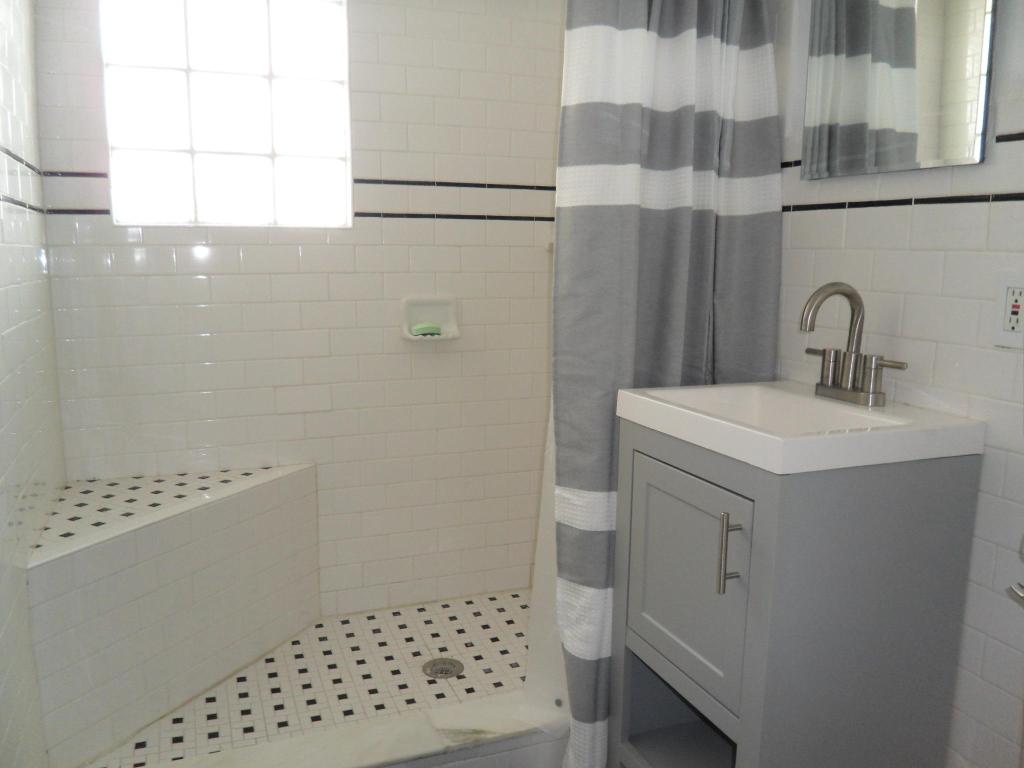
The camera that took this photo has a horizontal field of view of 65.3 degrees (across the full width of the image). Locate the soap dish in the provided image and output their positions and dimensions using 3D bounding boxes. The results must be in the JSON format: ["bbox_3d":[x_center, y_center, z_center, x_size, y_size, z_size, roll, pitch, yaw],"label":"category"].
[{"bbox_3d":[-0.236,-0.192,2.318,0.163,0.127,0.068,-3,10,-20],"label":"soap dish"}]

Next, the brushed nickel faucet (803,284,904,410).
[{"bbox_3d":[0.585,-0.075,1.452,0.152,0.219,0.245,-3,10,-21],"label":"brushed nickel faucet"}]

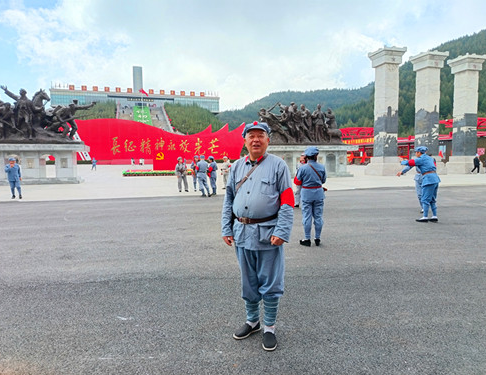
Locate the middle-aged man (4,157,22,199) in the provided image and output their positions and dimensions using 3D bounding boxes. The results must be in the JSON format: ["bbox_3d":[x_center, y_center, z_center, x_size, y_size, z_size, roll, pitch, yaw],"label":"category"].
[{"bbox_3d":[-9.638,-0.395,14.482,0.580,1.685,0.420,-3,5,-25],"label":"middle-aged man"}]

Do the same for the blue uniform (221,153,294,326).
[{"bbox_3d":[0.134,0.414,2.825,0.550,1.391,0.370,1,4,18],"label":"blue uniform"}]

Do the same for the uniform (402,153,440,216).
[{"bbox_3d":[4.027,-0.031,7.933,0.800,1.485,0.520,1,5,25],"label":"uniform"}]

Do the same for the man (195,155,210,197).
[{"bbox_3d":[-1.624,-0.458,14.401,0.560,1.736,0.450,-2,4,-12],"label":"man"}]

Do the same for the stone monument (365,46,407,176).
[{"bbox_3d":[12.627,-6.423,30.385,2.350,10.713,2.350,-2,4,-15],"label":"stone monument"}]

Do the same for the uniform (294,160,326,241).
[{"bbox_3d":[1.117,0.224,5.818,0.520,1.350,0.380,-1,4,-3],"label":"uniform"}]

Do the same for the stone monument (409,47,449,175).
[{"bbox_3d":[16.976,-6.558,31.701,2.350,10.736,2.350,-2,4,-15],"label":"stone monument"}]

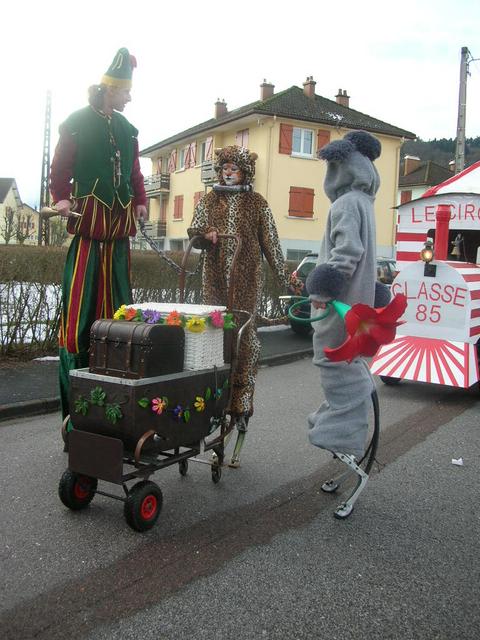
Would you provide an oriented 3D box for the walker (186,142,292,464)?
[{"bbox_3d":[-0.017,-0.066,4.462,0.680,2.180,0.520,3,5,9],"label":"walker"}]

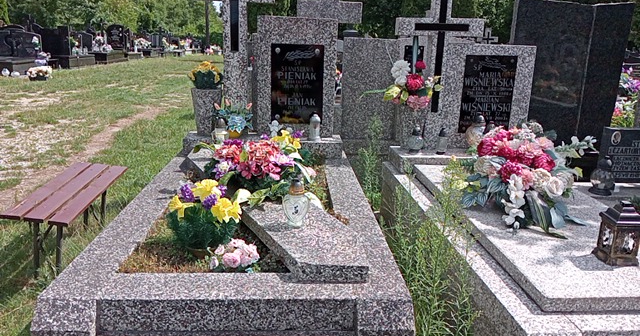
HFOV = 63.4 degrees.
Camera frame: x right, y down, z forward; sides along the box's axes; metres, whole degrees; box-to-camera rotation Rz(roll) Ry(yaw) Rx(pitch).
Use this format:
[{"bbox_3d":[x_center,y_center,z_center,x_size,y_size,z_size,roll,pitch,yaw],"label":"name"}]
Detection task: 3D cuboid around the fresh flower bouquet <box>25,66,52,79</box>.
[{"bbox_3d":[-6.511,-2.190,12.030,0.500,0.310,0.360,1,14,-3],"label":"fresh flower bouquet"}]

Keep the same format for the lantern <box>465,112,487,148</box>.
[{"bbox_3d":[1.061,-0.245,3.515,0.135,0.265,0.135,1,14,-4],"label":"lantern"}]

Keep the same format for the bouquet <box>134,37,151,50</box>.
[{"bbox_3d":[-7.721,-5.393,22.521,0.650,0.520,0.420,1,14,-3],"label":"bouquet"}]

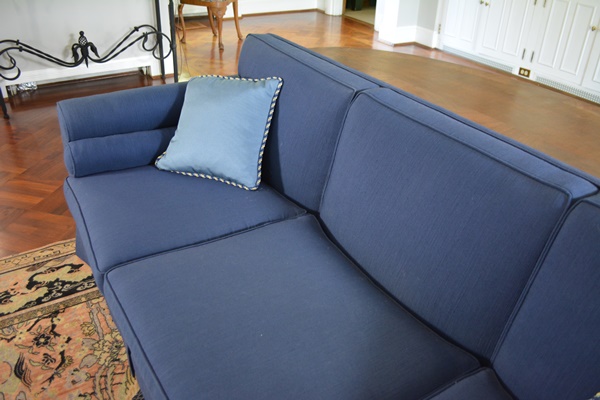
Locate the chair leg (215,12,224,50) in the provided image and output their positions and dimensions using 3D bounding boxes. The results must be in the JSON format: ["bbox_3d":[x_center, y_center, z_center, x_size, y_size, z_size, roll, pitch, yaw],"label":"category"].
[{"bbox_3d":[-0.839,-1.796,5.239,0.075,0.400,0.075,17,34,25],"label":"chair leg"}]

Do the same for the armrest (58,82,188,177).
[{"bbox_3d":[-0.559,-0.307,1.945,0.700,0.270,0.180,-15,34,-26],"label":"armrest"}]

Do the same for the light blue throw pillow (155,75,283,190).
[{"bbox_3d":[-0.295,-0.262,1.800,0.420,0.410,0.140,10,-11,22],"label":"light blue throw pillow"}]

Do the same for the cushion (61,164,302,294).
[{"bbox_3d":[-0.402,0.041,1.755,0.690,0.155,0.630,-15,34,-26],"label":"cushion"}]

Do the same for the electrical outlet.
[{"bbox_3d":[2.043,-1.156,4.542,0.012,0.072,0.116,-14,34,-25],"label":"electrical outlet"}]

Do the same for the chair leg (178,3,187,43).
[{"bbox_3d":[-1.279,-1.921,5.432,0.075,0.400,0.075,17,34,25],"label":"chair leg"}]

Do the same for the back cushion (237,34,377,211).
[{"bbox_3d":[-0.035,-0.301,1.859,0.160,0.430,0.740,-2,28,-33],"label":"back cushion"}]

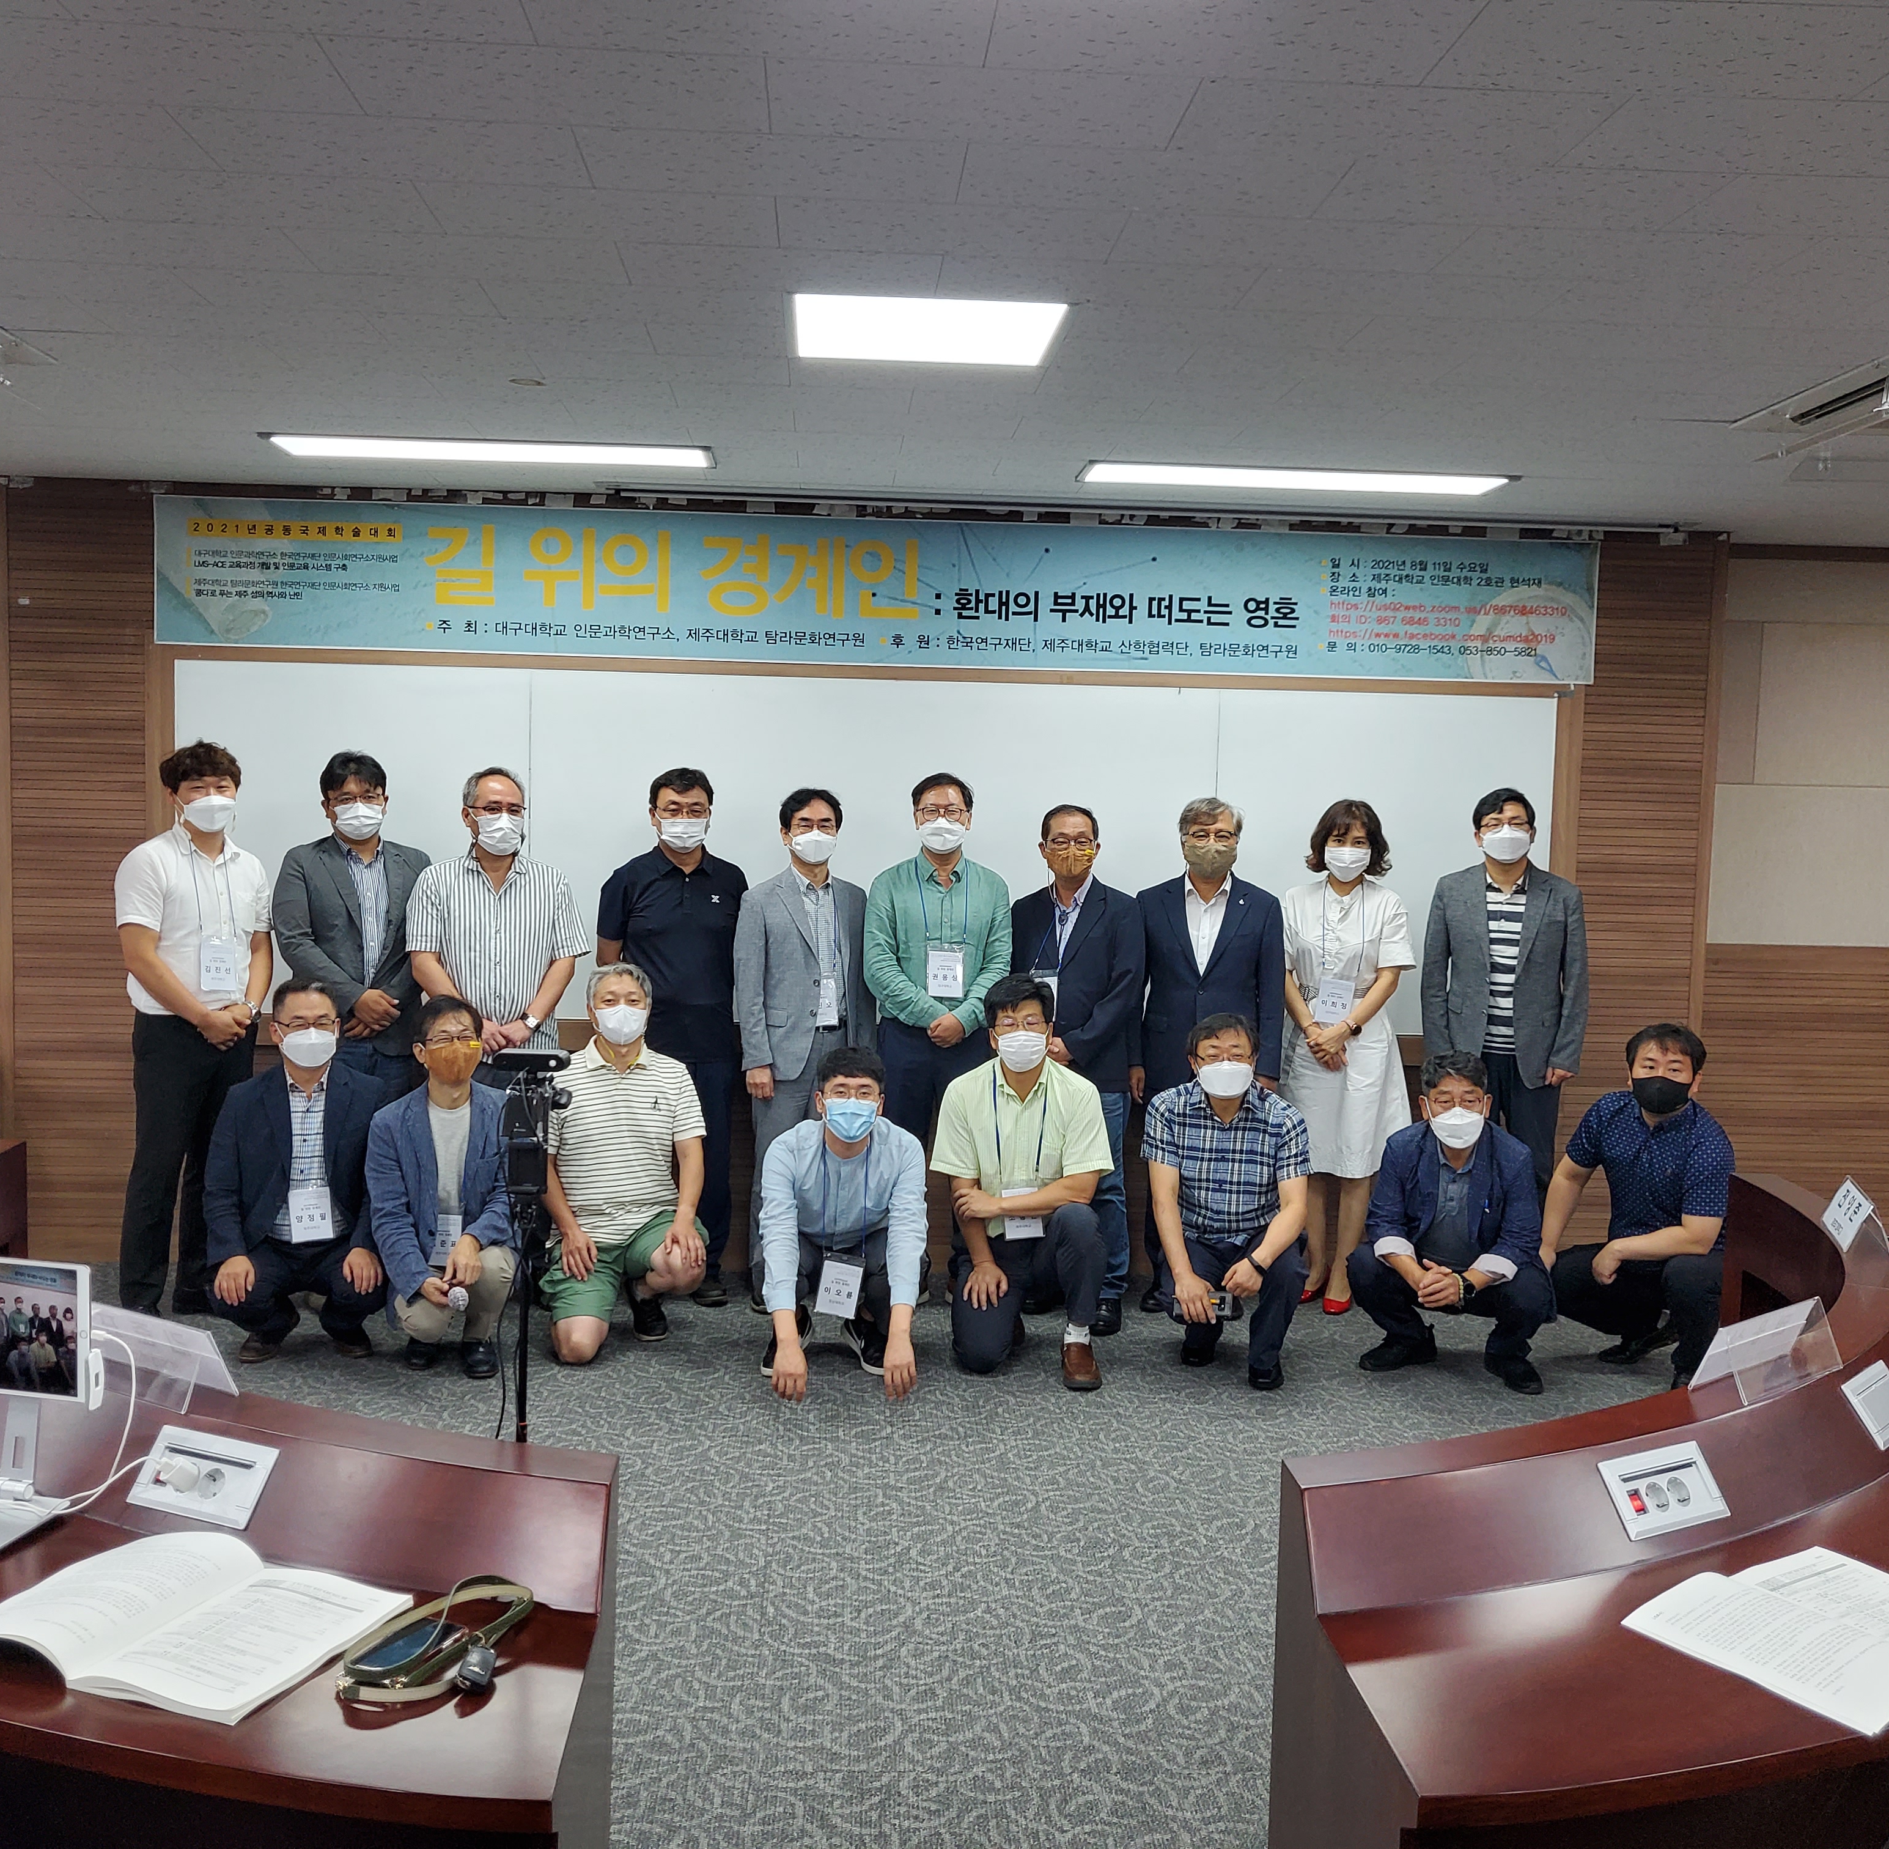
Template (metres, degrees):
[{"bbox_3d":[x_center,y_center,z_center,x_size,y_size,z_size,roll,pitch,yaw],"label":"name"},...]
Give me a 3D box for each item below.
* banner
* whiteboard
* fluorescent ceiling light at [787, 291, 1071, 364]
[{"bbox_3d":[-0.171,-1.149,6.412,5.000,0.495,0.020,1,4,-4],"label":"banner"},{"bbox_3d":[-0.229,-0.252,6.558,4.860,1.230,0.040,1,4,-4],"label":"whiteboard"},{"bbox_3d":[-0.036,-1.305,4.002,0.600,0.060,0.600,1,4,-4],"label":"fluorescent ceiling light"}]

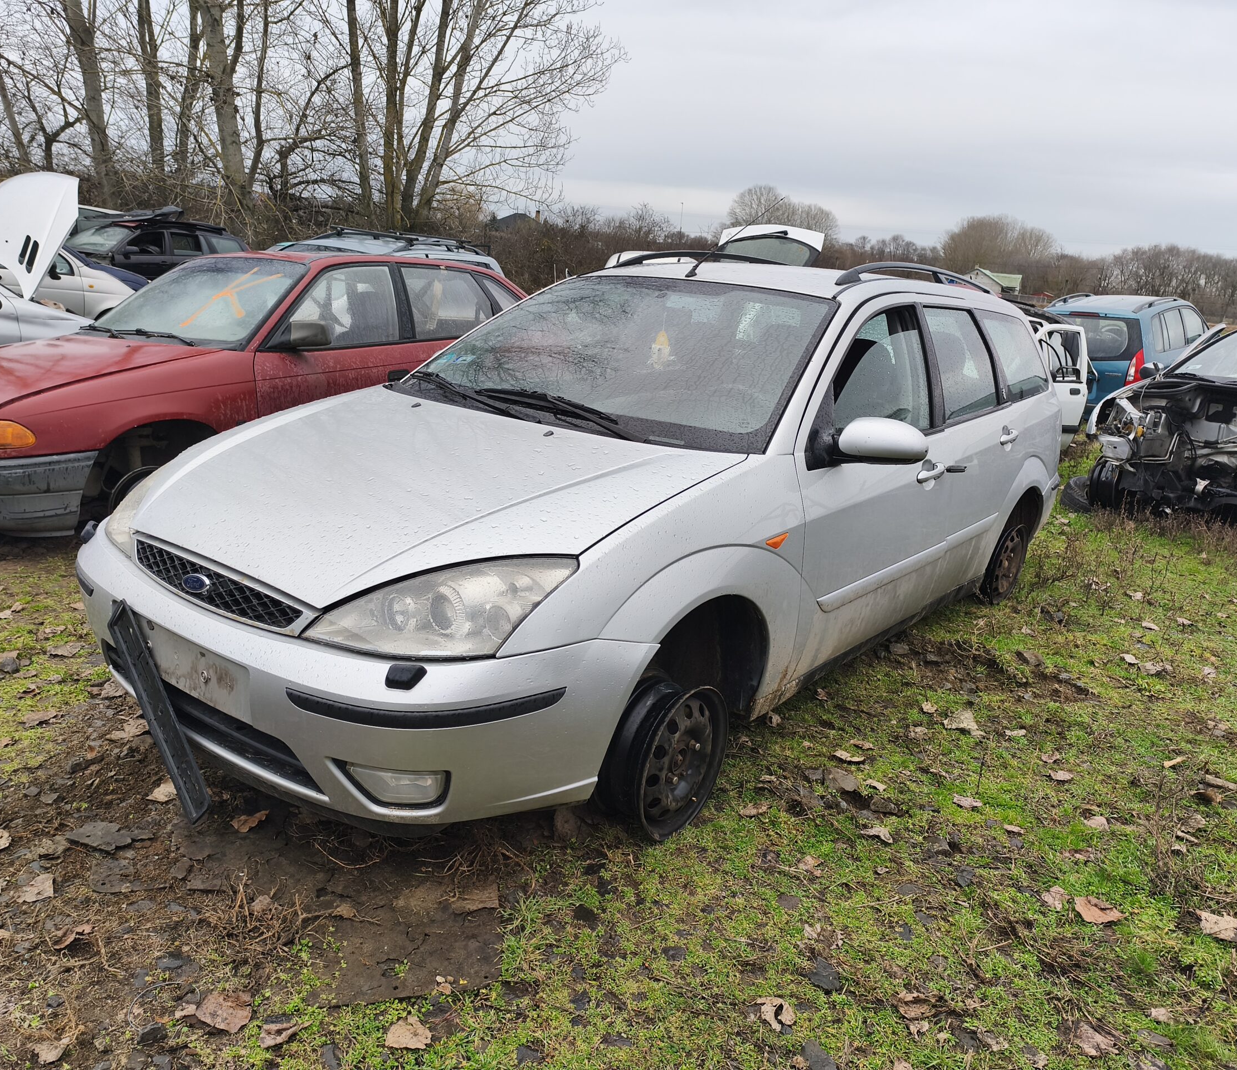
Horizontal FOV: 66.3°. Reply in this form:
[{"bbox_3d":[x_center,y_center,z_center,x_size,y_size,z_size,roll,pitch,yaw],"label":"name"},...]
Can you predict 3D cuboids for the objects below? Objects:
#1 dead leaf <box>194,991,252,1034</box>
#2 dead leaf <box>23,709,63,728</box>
[{"bbox_3d":[-0.686,0.829,1.650,0.095,0.020,0.095,3,15,-1],"label":"dead leaf"},{"bbox_3d":[-1.613,0.509,2.636,0.072,0.020,0.099,11,16,25],"label":"dead leaf"}]

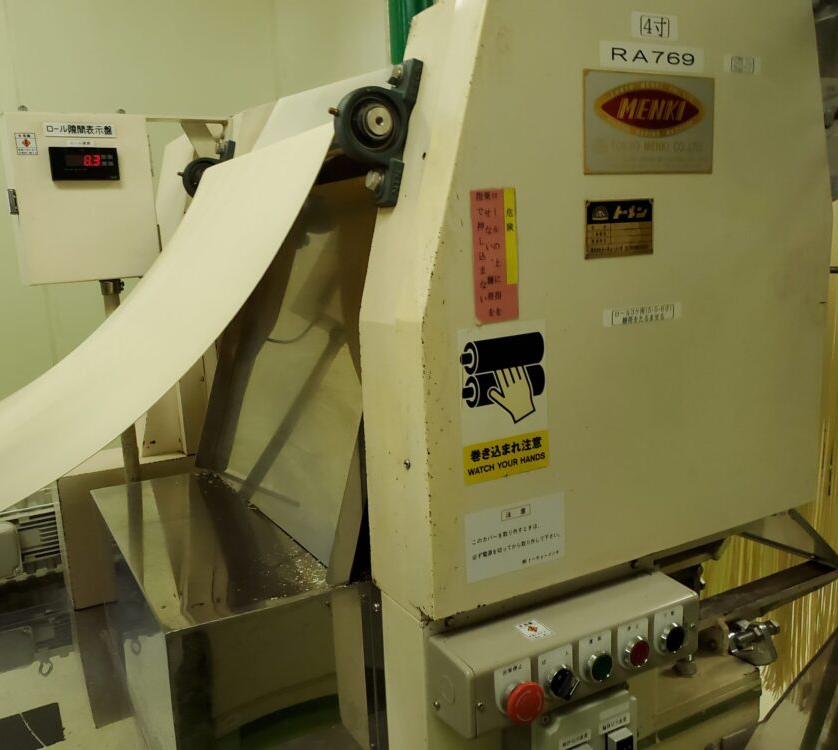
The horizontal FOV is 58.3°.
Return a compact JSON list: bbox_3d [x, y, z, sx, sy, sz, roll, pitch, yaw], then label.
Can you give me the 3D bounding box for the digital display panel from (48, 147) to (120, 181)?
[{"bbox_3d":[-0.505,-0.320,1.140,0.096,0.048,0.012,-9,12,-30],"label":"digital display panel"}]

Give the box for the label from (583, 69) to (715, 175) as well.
[{"bbox_3d":[0.241,-0.258,0.773,0.175,0.099,0.003,-8,12,-26],"label":"label"}]

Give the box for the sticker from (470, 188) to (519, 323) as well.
[{"bbox_3d":[0.074,-0.112,0.713,0.049,0.124,0.002,-9,12,-26],"label":"sticker"}]

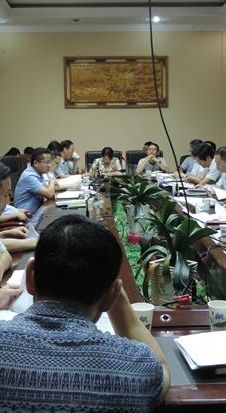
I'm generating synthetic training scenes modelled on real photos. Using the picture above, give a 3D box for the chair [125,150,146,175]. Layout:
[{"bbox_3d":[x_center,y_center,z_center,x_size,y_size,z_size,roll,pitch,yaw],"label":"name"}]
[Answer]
[{"bbox_3d":[0.494,-0.262,8.068,0.600,1.110,0.660,-1,8,-3],"label":"chair"}]

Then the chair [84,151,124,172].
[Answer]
[{"bbox_3d":[-0.096,-0.249,8.042,0.600,1.110,0.660,-1,8,-3],"label":"chair"}]

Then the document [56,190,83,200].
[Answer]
[{"bbox_3d":[-0.418,-0.108,5.352,0.250,0.030,0.340,-1,8,-3],"label":"document"}]

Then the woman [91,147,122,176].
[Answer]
[{"bbox_3d":[-0.044,-0.242,7.792,0.500,1.160,0.680,-1,8,-3],"label":"woman"}]

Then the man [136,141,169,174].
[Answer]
[{"bbox_3d":[0.597,-0.274,7.768,0.520,1.210,0.700,-1,8,-3],"label":"man"}]

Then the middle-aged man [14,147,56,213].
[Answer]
[{"bbox_3d":[-0.601,0.074,5.182,0.660,1.240,0.520,-1,8,2],"label":"middle-aged man"}]

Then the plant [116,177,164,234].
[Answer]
[{"bbox_3d":[0.221,-0.007,4.453,0.400,0.460,0.400,-1,8,-3],"label":"plant"}]

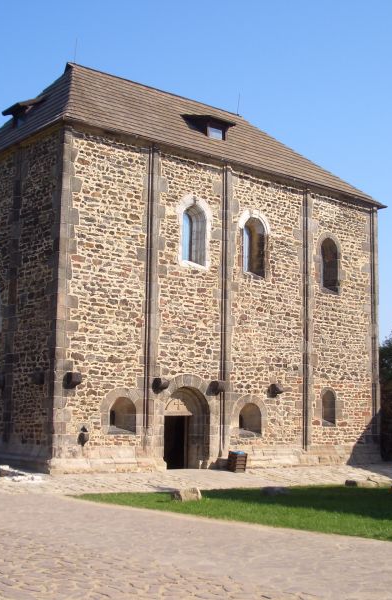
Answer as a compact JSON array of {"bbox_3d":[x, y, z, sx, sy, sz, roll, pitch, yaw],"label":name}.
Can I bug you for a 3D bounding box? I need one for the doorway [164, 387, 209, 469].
[{"bbox_3d":[-0.494,4.786,30.484,2.100,3.000,0.600,8,-11,-39],"label":"doorway"}]

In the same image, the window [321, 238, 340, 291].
[{"bbox_3d":[5.966,-1.650,36.656,1.250,2.330,0.300,8,-11,-39],"label":"window"}]

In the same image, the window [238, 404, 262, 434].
[{"bbox_3d":[2.099,4.731,32.487,1.260,1.260,0.300,8,-11,-39],"label":"window"}]

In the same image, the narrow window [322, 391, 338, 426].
[{"bbox_3d":[5.753,4.778,35.572,0.980,1.550,0.300,8,-11,-39],"label":"narrow window"}]

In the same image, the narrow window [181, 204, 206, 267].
[{"bbox_3d":[-0.166,-2.512,31.590,1.250,2.450,0.300,8,-11,-39],"label":"narrow window"}]

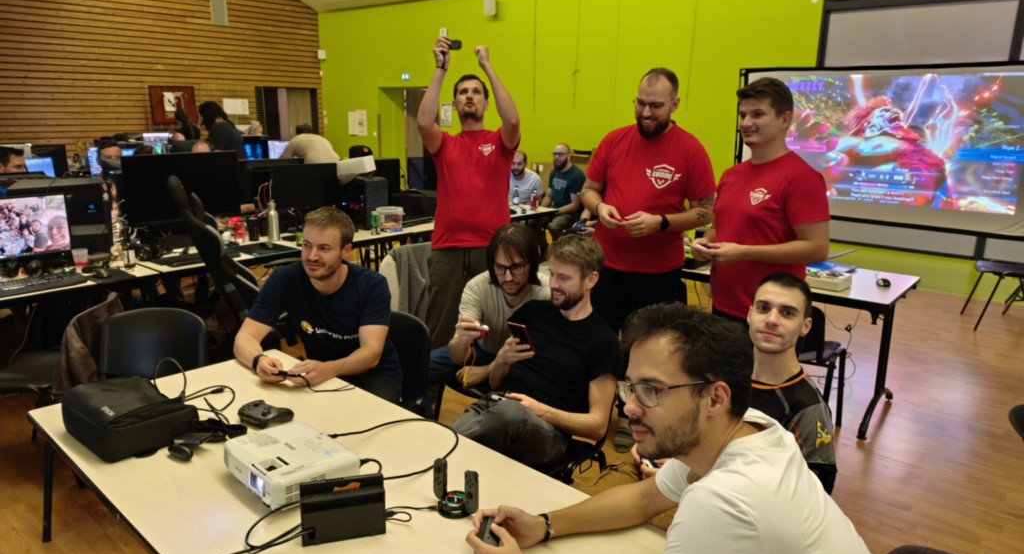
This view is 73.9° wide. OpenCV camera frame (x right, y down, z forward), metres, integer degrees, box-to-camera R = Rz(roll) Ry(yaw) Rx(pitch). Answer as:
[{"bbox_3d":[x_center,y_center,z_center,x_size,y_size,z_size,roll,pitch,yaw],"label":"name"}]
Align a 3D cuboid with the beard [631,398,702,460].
[{"bbox_3d":[0.279,0.279,1.245,0.098,0.100,0.122,-10,16,-11],"label":"beard"}]

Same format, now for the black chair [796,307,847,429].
[{"bbox_3d":[1.425,0.435,3.552,0.500,0.790,0.560,13,18,39],"label":"black chair"}]

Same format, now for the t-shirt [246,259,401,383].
[{"bbox_3d":[-0.709,0.181,2.600,0.490,0.520,0.320,6,15,17],"label":"t-shirt"}]

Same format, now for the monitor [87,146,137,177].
[{"bbox_3d":[-4.033,-1.103,6.976,0.190,0.490,0.540,13,18,39],"label":"monitor"}]

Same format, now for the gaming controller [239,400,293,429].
[{"bbox_3d":[-0.738,0.408,2.034,0.152,0.058,0.108,9,16,31],"label":"gaming controller"}]

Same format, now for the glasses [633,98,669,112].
[{"bbox_3d":[0.609,-0.740,2.887,0.142,0.045,0.145,12,32,37],"label":"glasses"}]

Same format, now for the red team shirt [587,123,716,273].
[{"bbox_3d":[0.601,-0.340,2.950,0.540,0.640,0.340,9,16,28],"label":"red team shirt"}]

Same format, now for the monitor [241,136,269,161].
[{"bbox_3d":[-3.678,-1.789,9.700,0.180,0.430,0.470,13,18,41],"label":"monitor"}]

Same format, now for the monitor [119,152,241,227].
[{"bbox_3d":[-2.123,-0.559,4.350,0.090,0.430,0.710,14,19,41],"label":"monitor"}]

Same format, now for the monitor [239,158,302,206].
[{"bbox_3d":[-1.845,-0.653,5.284,0.190,0.500,0.550,13,18,39],"label":"monitor"}]

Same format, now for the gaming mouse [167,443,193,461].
[{"bbox_3d":[-0.914,0.474,1.873,0.082,0.031,0.053,7,15,23],"label":"gaming mouse"}]

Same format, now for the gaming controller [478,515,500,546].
[{"bbox_3d":[-0.045,0.522,1.401,0.038,0.028,0.103,37,16,-1],"label":"gaming controller"}]

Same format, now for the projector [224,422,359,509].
[{"bbox_3d":[-0.585,0.477,1.782,0.300,0.080,0.240,14,19,43],"label":"projector"}]

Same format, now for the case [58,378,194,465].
[{"bbox_3d":[-1.102,0.395,1.955,0.335,0.110,0.245,13,18,41],"label":"case"}]

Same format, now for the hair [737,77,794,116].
[{"bbox_3d":[0.926,-0.650,2.476,0.210,0.160,0.175,-5,15,-22],"label":"hair"}]

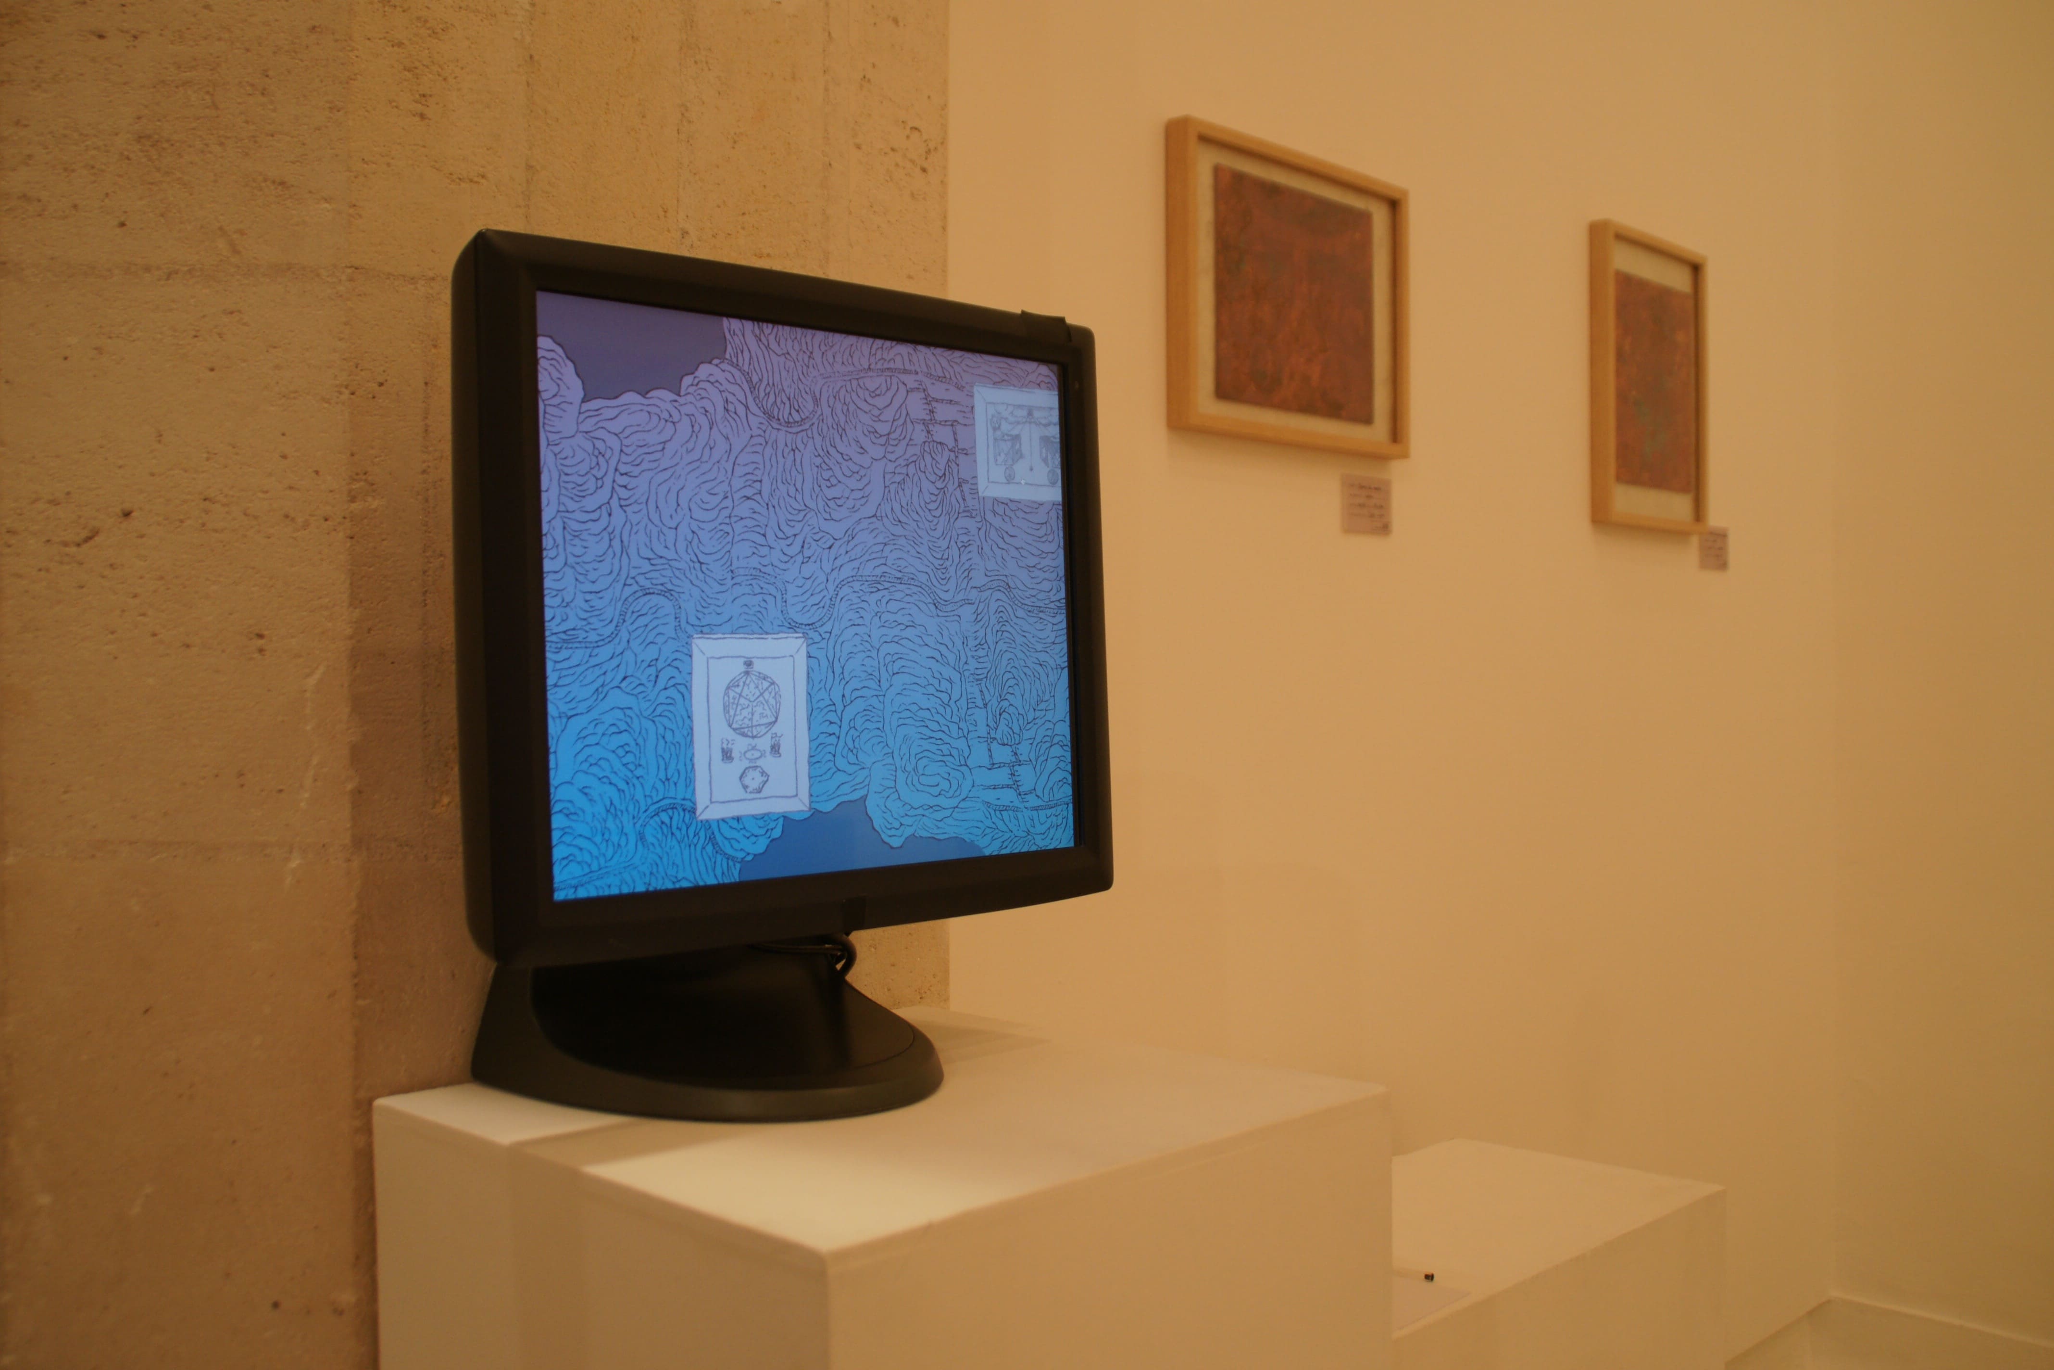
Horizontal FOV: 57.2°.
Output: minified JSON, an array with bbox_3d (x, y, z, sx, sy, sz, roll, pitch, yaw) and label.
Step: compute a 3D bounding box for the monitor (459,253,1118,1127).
[{"bbox_3d":[-0.145,0.002,1.023,0.410,0.424,0.216,-1,1,-43],"label":"monitor"}]

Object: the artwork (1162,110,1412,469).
[{"bbox_3d":[0.300,-0.426,2.094,0.029,0.318,0.421,0,1,43],"label":"artwork"}]

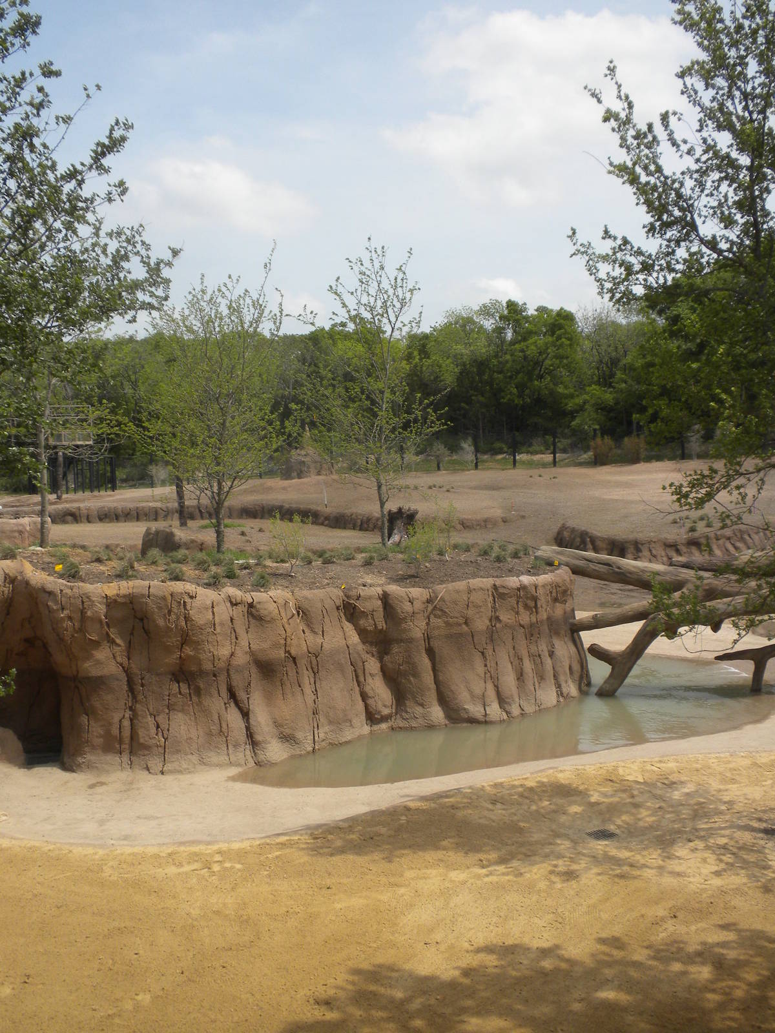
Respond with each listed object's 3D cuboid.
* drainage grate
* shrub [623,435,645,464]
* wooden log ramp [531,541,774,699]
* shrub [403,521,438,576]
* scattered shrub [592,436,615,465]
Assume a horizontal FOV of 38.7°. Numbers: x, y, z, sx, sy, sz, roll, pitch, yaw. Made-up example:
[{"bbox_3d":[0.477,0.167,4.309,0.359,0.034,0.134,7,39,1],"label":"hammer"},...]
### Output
[{"bbox_3d":[2.851,4.234,14.664,0.315,0.030,0.315,-4,5,-29],"label":"drainage grate"},{"bbox_3d":[20.129,-5.493,90.000,1.800,2.400,1.750,-1,4,0],"label":"shrub"},{"bbox_3d":[5.731,2.044,22.425,5.300,3.100,2.300,-1,4,0],"label":"wooden log ramp"},{"bbox_3d":[0.657,0.610,21.400,0.670,1.100,0.650,-1,4,0],"label":"shrub"},{"bbox_3d":[17.596,-5.361,90.000,1.950,2.400,1.850,-1,4,0],"label":"scattered shrub"}]

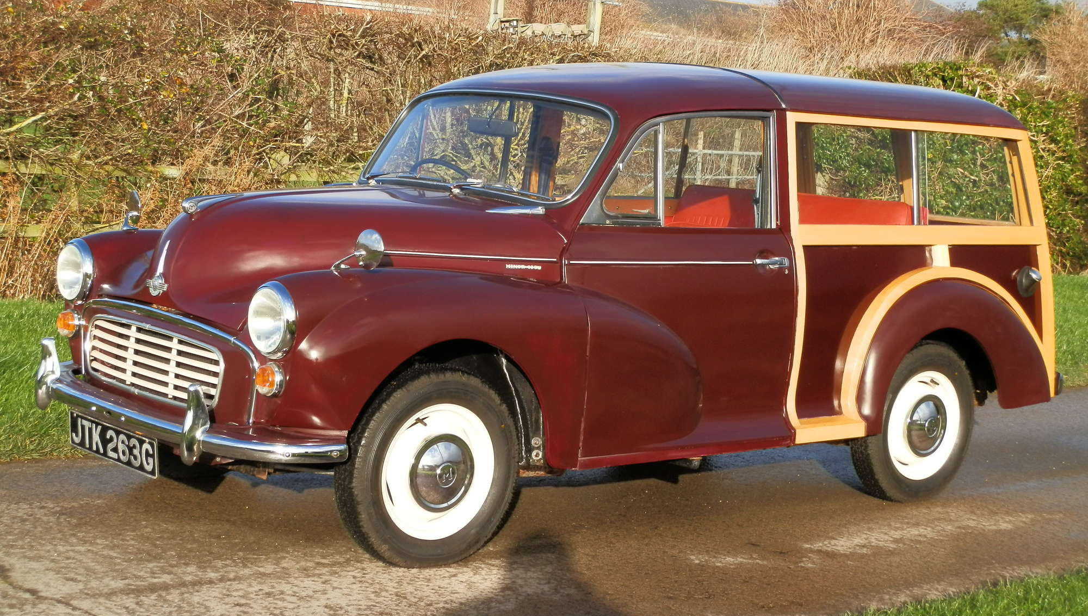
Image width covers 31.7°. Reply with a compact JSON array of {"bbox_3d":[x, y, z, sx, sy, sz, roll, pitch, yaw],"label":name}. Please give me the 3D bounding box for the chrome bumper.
[{"bbox_3d":[-1.158,0.261,5.776,0.380,0.240,1.550,-2,8,-39],"label":"chrome bumper"}]

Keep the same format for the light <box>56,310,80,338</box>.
[{"bbox_3d":[-1.548,0.047,6.245,0.060,0.094,0.094,-2,8,-39],"label":"light"}]

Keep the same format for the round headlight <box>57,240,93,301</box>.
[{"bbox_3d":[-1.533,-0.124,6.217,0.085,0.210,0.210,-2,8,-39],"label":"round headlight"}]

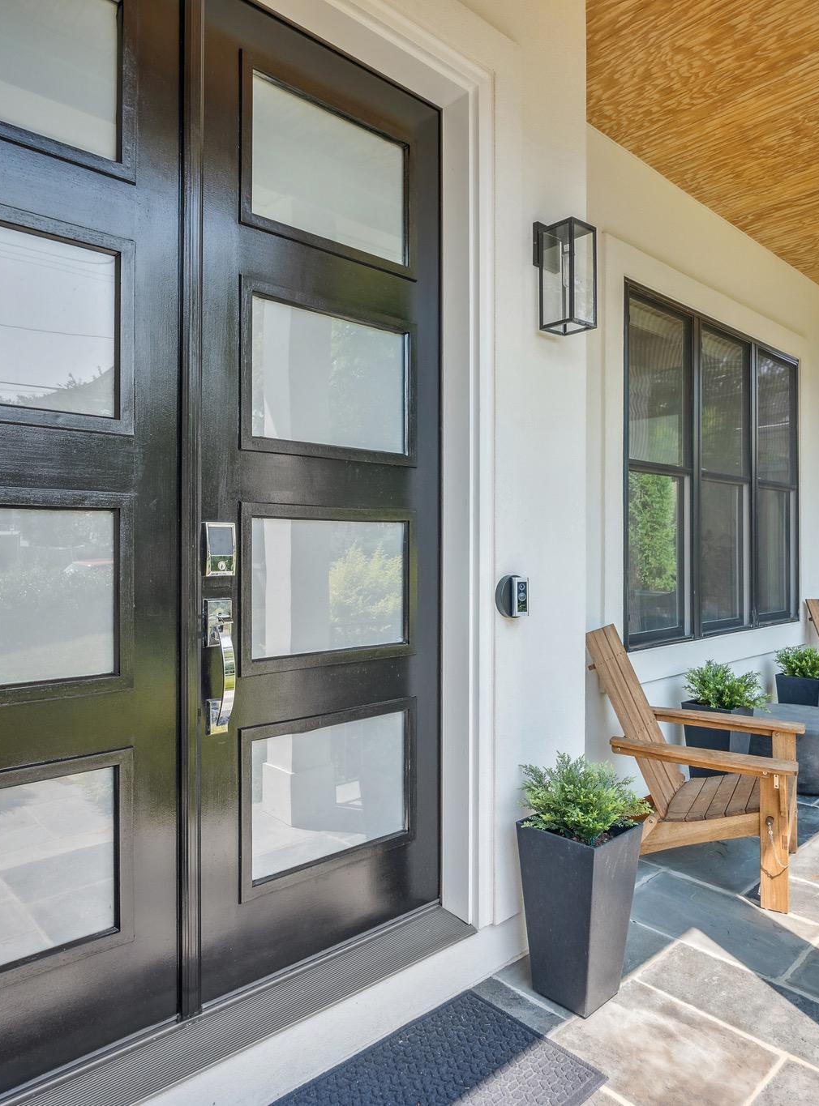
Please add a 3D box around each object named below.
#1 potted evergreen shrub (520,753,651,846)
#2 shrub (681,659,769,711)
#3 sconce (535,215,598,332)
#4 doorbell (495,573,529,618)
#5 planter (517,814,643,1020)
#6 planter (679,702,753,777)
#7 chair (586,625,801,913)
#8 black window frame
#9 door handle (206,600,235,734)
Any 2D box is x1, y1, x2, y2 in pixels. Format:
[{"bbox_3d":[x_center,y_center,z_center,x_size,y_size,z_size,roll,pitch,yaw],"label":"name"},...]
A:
[{"bbox_3d":[0.492,0.670,1.951,0.335,0.215,0.325,0,0,0],"label":"potted evergreen shrub"},{"bbox_3d":[1.558,0.655,3.406,0.353,0.242,0.353,0,0,-41],"label":"shrub"},{"bbox_3d":[0.474,-0.842,2.141,0.121,0.303,0.164,0,0,-40],"label":"sconce"},{"bbox_3d":[0.318,0.129,2.040,0.128,0.128,0.050,0,0,-41],"label":"doorbell"},{"bbox_3d":[0.470,0.988,1.929,0.248,0.472,0.250,0,0,-41],"label":"planter"},{"bbox_3d":[1.540,0.986,3.436,0.246,0.468,0.246,0,0,-41],"label":"planter"},{"bbox_3d":[1.107,0.783,2.821,0.860,0.914,0.725,0,0,32],"label":"chair"},{"bbox_3d":[1.780,-0.414,3.913,2.082,1.721,0.081,0,0,-41],"label":"black window frame"},{"bbox_3d":[-0.437,0.270,1.629,0.062,0.318,0.074,0,0,-40],"label":"door handle"}]

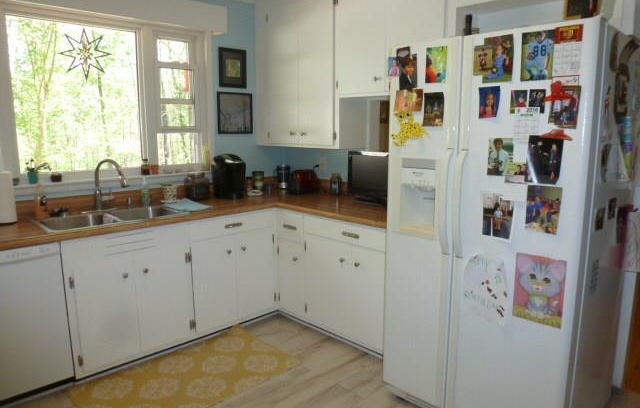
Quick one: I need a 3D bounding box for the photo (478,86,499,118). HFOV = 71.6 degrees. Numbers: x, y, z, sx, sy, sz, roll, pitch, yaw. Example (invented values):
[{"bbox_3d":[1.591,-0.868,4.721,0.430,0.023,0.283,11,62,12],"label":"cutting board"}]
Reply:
[{"bbox_3d":[0.701,-0.420,1.841,0.010,0.125,0.085,-9,13,-43],"label":"photo"}]

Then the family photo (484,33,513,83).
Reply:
[{"bbox_3d":[0.680,-0.554,1.700,0.010,0.170,0.114,-9,13,-43],"label":"family photo"}]

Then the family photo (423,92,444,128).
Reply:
[{"bbox_3d":[0.520,-0.430,2.030,0.010,0.150,0.102,-9,13,-43],"label":"family photo"}]

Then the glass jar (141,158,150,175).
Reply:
[{"bbox_3d":[-1.252,-0.264,3.186,0.063,0.110,0.063,0,9,0],"label":"glass jar"}]

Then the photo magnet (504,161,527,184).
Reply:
[{"bbox_3d":[0.786,-0.123,1.772,0.081,0.081,0.006,9,13,44],"label":"photo magnet"}]

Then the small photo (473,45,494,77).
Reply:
[{"bbox_3d":[0.678,-0.592,1.836,0.010,0.127,0.088,-9,13,-44],"label":"small photo"}]

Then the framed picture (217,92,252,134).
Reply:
[{"bbox_3d":[-0.720,-0.767,3.771,0.350,0.345,0.020,-9,13,-44],"label":"framed picture"}]

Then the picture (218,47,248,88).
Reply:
[{"bbox_3d":[-0.726,-1.136,3.705,0.272,0.325,0.020,-9,13,-44],"label":"picture"}]

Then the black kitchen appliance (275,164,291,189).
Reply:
[{"bbox_3d":[-0.327,-0.251,4.045,0.125,0.215,0.120,-1,10,-5],"label":"black kitchen appliance"}]

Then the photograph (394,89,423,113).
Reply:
[{"bbox_3d":[0.419,-0.488,2.101,0.010,0.102,0.152,-9,14,-44],"label":"photograph"}]

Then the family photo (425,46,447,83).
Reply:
[{"bbox_3d":[0.494,-0.592,1.890,0.010,0.147,0.104,-9,13,-43],"label":"family photo"}]

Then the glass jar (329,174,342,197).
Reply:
[{"bbox_3d":[0.131,-0.160,3.689,0.100,0.190,0.100,0,9,0],"label":"glass jar"}]

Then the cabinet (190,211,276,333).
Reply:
[{"bbox_3d":[-0.752,0.414,3.181,0.670,0.790,0.610,-9,13,-43],"label":"cabinet"}]

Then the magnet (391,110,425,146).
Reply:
[{"bbox_3d":[0.430,-0.356,2.118,0.020,0.170,0.195,-9,13,-44],"label":"magnet"}]

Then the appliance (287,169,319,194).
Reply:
[{"bbox_3d":[-0.150,-0.195,3.925,0.245,0.190,0.155,-9,13,-44],"label":"appliance"}]

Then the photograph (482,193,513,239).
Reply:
[{"bbox_3d":[0.705,0.055,1.774,0.010,0.169,0.125,-9,13,-43],"label":"photograph"}]

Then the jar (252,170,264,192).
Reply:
[{"bbox_3d":[-0.510,-0.188,3.644,0.095,0.170,0.095,-9,13,-43],"label":"jar"}]

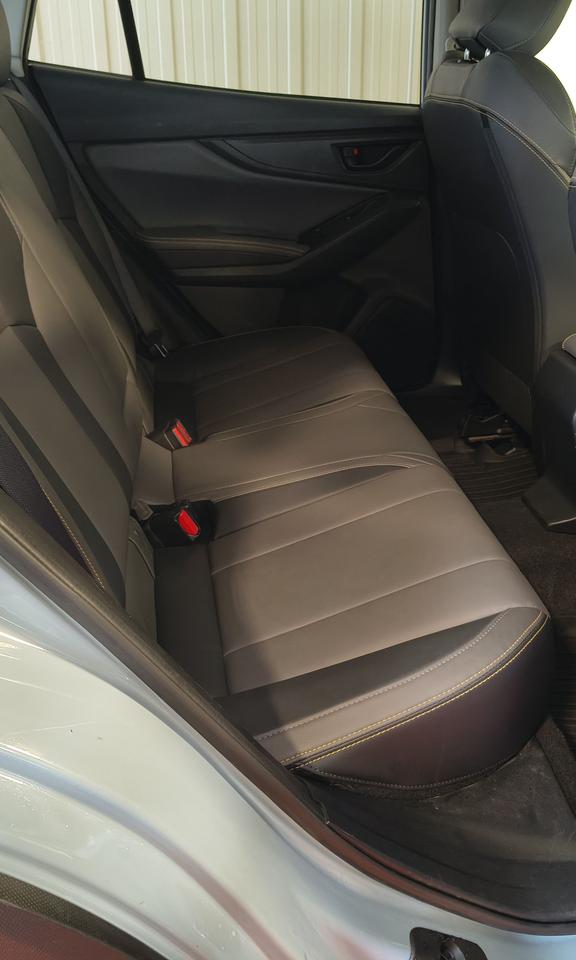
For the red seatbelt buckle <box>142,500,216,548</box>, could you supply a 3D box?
[{"bbox_3d":[-0.159,0.063,1.290,0.085,0.047,0.036,-19,25,0],"label":"red seatbelt buckle"}]

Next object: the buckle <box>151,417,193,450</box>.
[{"bbox_3d":[-0.204,-0.080,1.565,0.077,0.047,0.036,-19,25,0],"label":"buckle"}]

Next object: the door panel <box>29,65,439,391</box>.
[{"bbox_3d":[-0.091,-0.536,1.965,0.860,0.670,0.120,-3,24,-7],"label":"door panel"}]

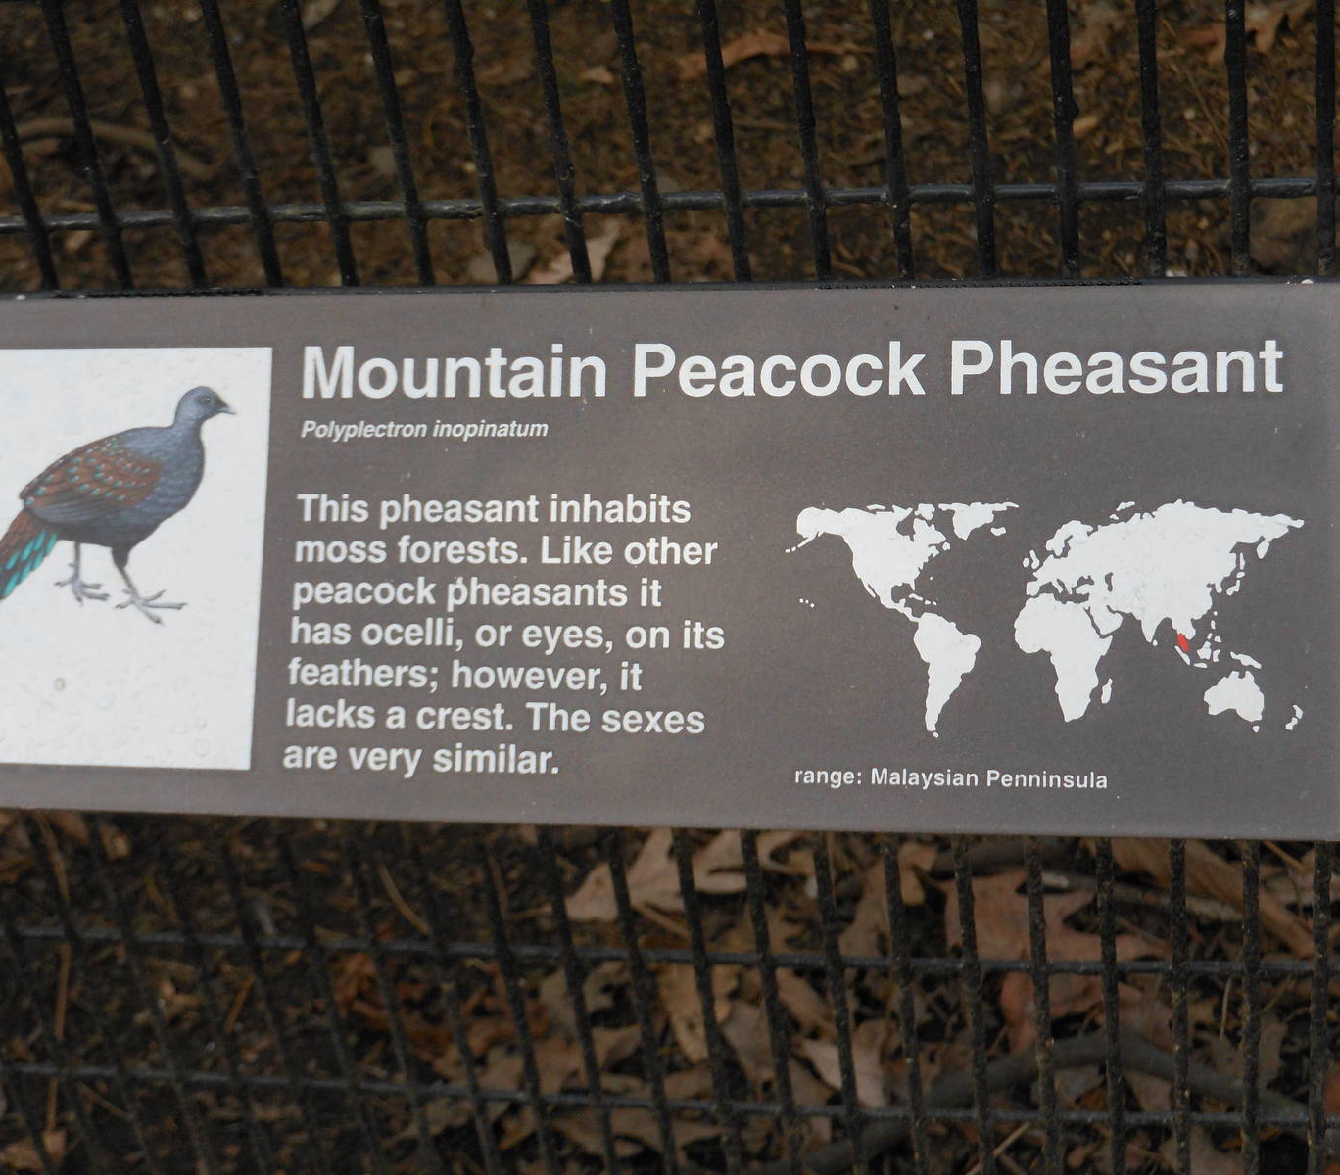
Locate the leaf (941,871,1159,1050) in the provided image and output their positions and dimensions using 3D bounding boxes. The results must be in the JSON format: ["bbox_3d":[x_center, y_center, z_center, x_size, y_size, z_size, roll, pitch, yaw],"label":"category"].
[{"bbox_3d":[0.219,0.204,1.648,0.101,0.030,0.127,-19,37,-13],"label":"leaf"}]

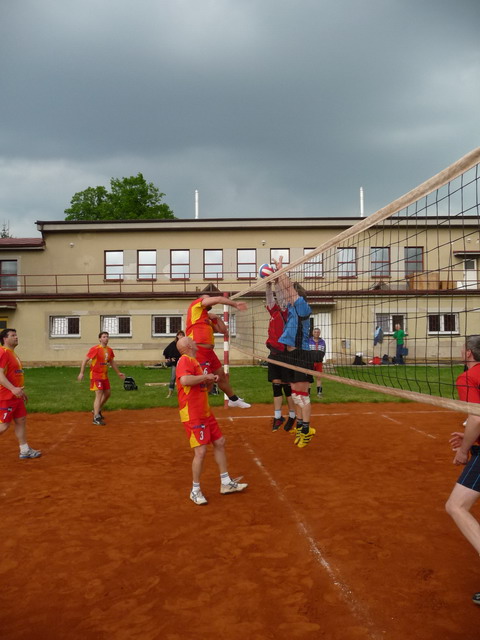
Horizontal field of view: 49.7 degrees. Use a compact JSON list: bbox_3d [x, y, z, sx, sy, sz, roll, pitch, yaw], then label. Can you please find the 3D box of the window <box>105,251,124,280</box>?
[{"bbox_3d":[-6.426,-2.786,26.541,0.989,1.553,0.150,0,-2,1],"label":"window"}]

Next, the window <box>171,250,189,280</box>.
[{"bbox_3d":[-3.046,-2.815,26.500,1.000,1.500,0.150,0,-1,2],"label":"window"}]

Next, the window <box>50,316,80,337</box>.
[{"bbox_3d":[-8.014,0.317,23.776,1.396,0.974,0.150,0,-2,1],"label":"window"}]

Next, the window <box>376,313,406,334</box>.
[{"bbox_3d":[6.869,0.188,23.449,1.391,0.983,0.150,0,-2,1],"label":"window"}]

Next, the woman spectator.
[{"bbox_3d":[-1.670,1.105,13.000,0.650,1.670,0.600,0,-1,11],"label":"woman spectator"}]

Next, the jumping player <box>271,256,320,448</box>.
[{"bbox_3d":[0.697,0.408,6.500,0.650,2.380,0.600,0,-1,-22],"label":"jumping player"}]

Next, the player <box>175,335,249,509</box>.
[{"bbox_3d":[-0.283,1.035,5.330,0.700,1.680,0.520,-1,-2,22],"label":"player"}]

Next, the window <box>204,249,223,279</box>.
[{"bbox_3d":[-1.354,-2.825,26.450,1.000,1.500,0.150,0,-1,2],"label":"window"}]

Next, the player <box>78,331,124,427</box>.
[{"bbox_3d":[-2.729,1.133,10.200,0.620,1.800,0.720,-2,-2,38],"label":"player"}]

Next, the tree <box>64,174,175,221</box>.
[{"bbox_3d":[-10.241,-4.877,44.000,10.000,14.980,10.000,0,-1,0],"label":"tree"}]

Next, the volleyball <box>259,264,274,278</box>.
[{"bbox_3d":[0.362,-0.653,7.000,0.210,0.210,0.210,0,-1,0],"label":"volleyball"}]

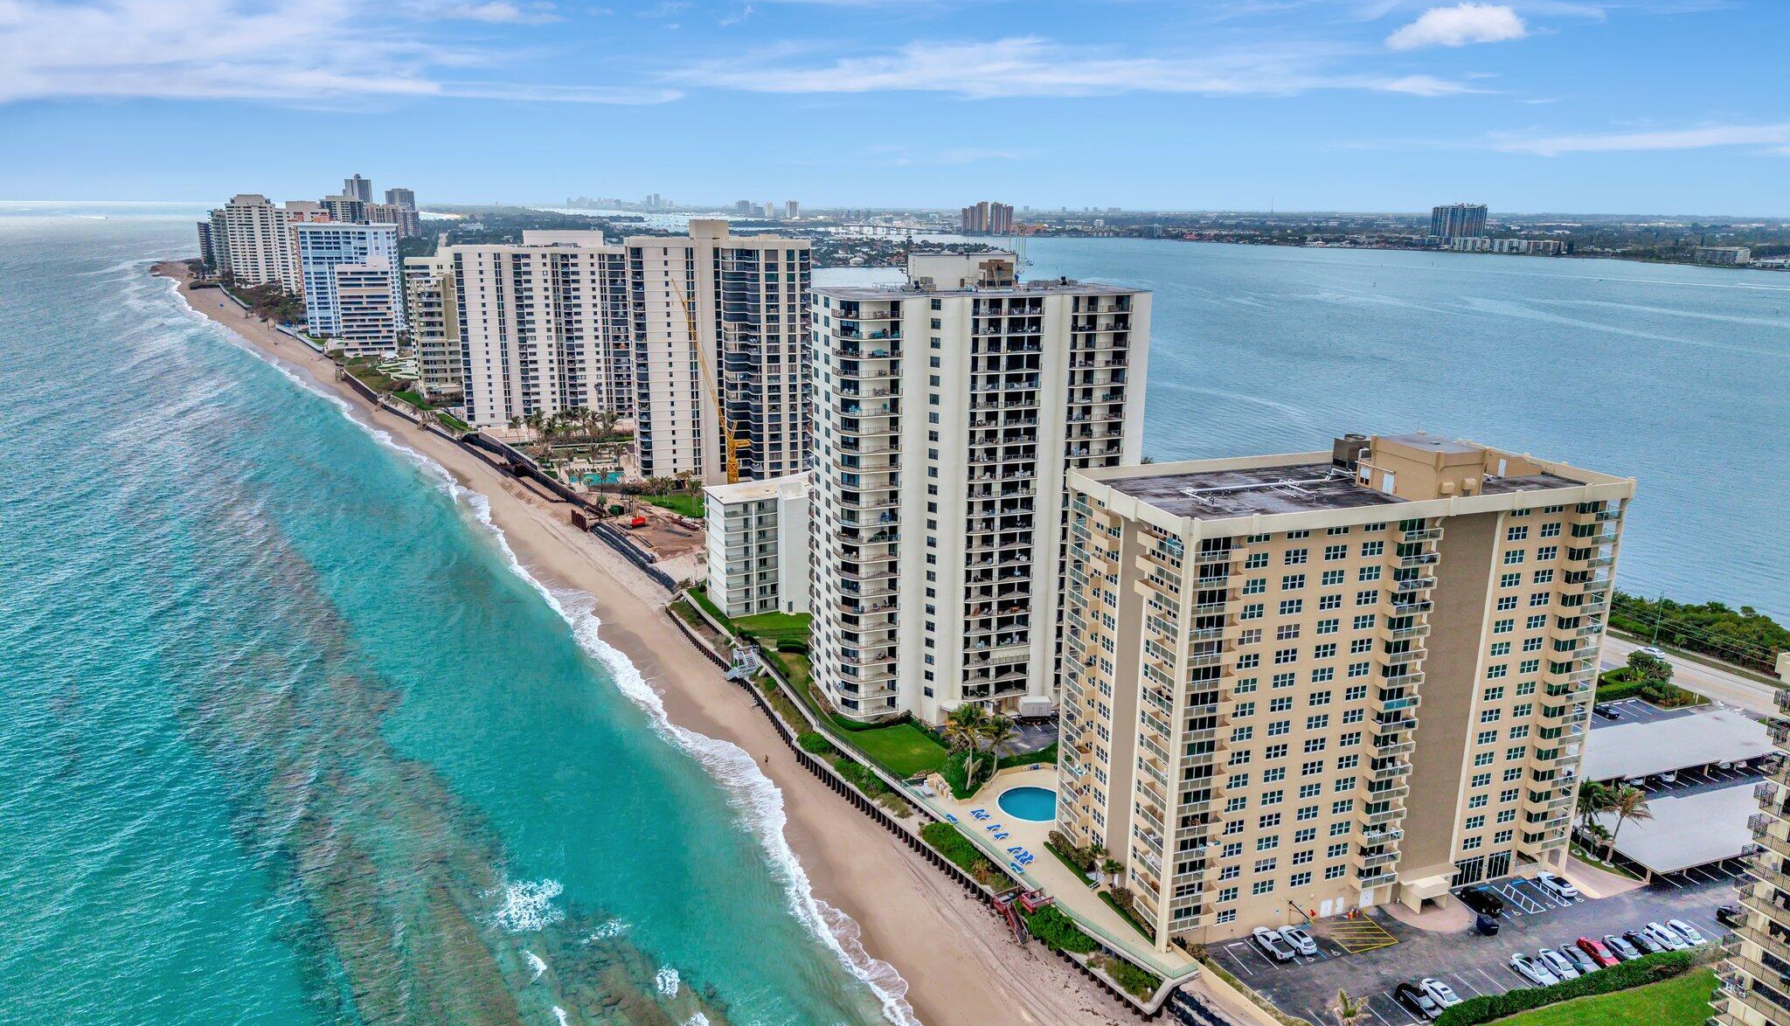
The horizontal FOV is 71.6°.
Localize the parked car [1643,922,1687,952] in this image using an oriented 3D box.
[{"bbox_3d":[83.794,46.274,134.651,1.870,1.680,4.650,-4,15,-18],"label":"parked car"}]

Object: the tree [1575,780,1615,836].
[{"bbox_3d":[85.673,37.785,152.825,4.600,9.000,4.600,1,14,0],"label":"tree"}]

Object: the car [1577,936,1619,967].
[{"bbox_3d":[74.250,46.187,130.902,1.880,1.400,4.750,-4,15,-19],"label":"car"}]

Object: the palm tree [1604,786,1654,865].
[{"bbox_3d":[87.877,37.204,149.674,5.600,9.900,5.600,-4,15,-19],"label":"palm tree"}]

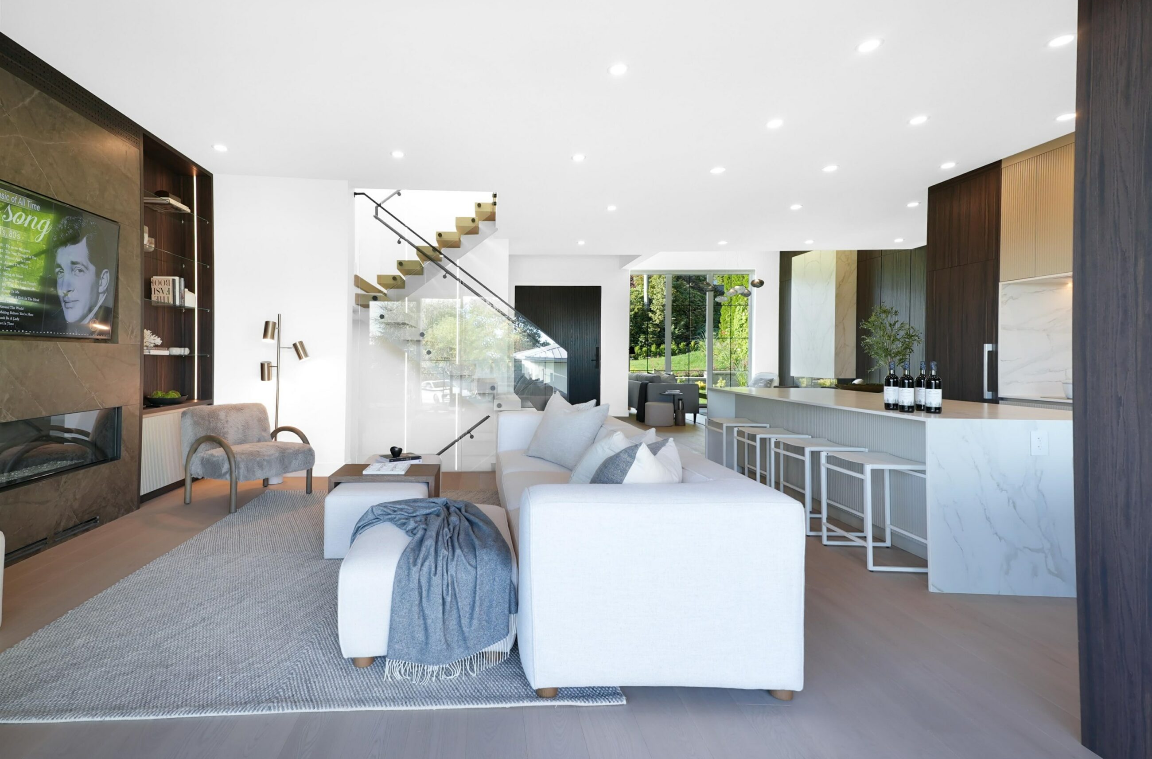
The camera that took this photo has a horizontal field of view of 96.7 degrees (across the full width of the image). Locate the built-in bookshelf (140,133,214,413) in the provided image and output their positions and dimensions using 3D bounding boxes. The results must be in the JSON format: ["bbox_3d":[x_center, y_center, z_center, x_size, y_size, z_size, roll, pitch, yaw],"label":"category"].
[{"bbox_3d":[-3.870,-0.884,4.724,0.330,2.330,1.240,0,2,-10],"label":"built-in bookshelf"}]

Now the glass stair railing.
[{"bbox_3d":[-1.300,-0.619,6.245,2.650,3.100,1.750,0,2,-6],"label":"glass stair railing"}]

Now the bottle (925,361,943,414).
[{"bbox_3d":[2.072,0.043,2.963,0.077,0.298,0.077,0,2,0],"label":"bottle"}]

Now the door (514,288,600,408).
[{"bbox_3d":[-0.341,-0.488,9.696,1.640,2.520,0.080,0,2,-3],"label":"door"}]

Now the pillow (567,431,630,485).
[{"bbox_3d":[0.125,0.508,2.779,0.160,0.460,0.480,30,3,1],"label":"pillow"}]

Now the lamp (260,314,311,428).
[{"bbox_3d":[-2.830,0.184,4.991,0.460,1.640,0.260,0,2,-6],"label":"lamp"}]

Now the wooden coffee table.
[{"bbox_3d":[-1.320,0.854,3.577,0.680,0.440,0.420,0,2,-7],"label":"wooden coffee table"}]

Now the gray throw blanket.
[{"bbox_3d":[-0.620,0.895,2.332,0.740,0.480,0.730,0,2,-9],"label":"gray throw blanket"}]

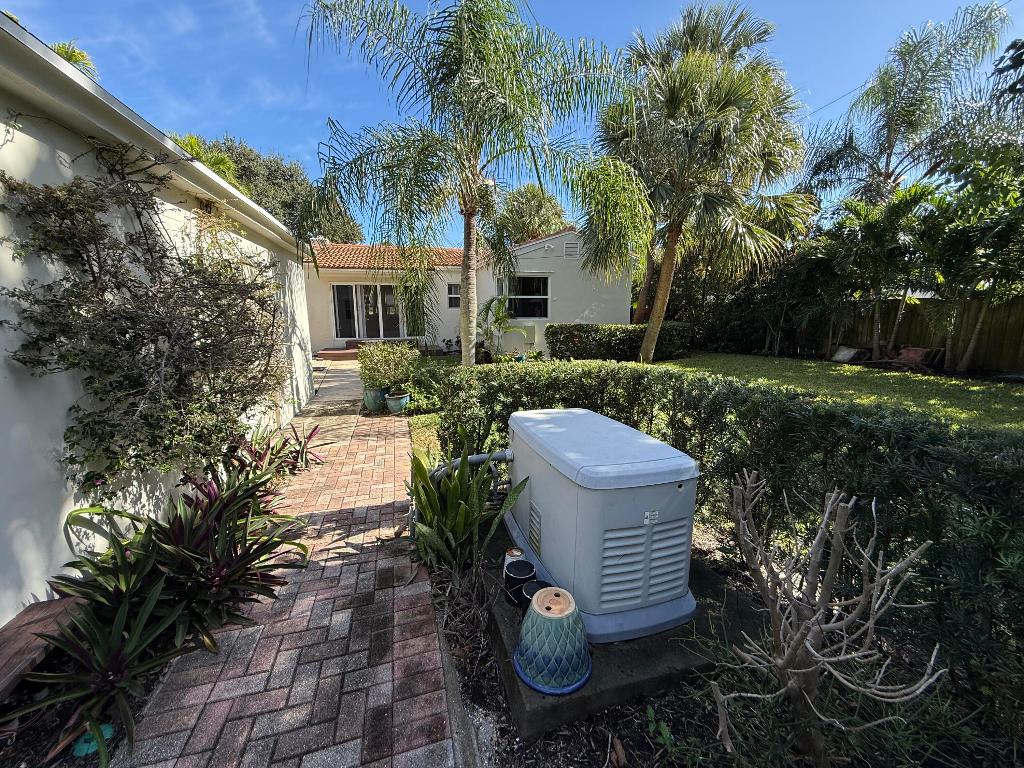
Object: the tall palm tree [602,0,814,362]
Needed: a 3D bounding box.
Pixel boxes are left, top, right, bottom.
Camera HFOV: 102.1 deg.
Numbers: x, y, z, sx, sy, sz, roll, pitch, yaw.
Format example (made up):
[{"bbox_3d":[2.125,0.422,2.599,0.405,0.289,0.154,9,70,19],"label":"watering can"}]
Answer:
[{"bbox_3d":[5.312,-5.279,11.882,5.200,9.400,5.000,4,10,23],"label":"tall palm tree"}]

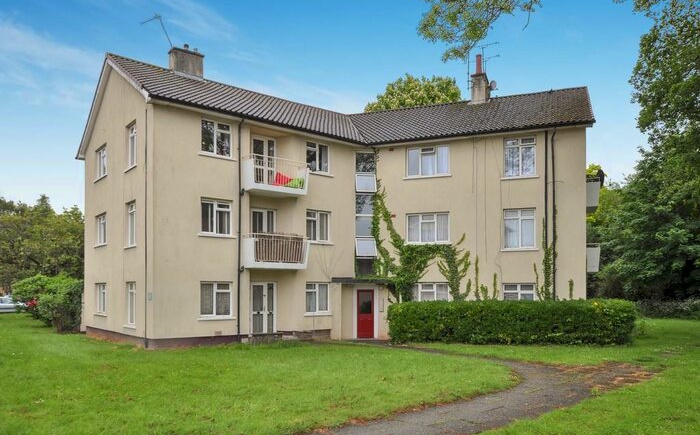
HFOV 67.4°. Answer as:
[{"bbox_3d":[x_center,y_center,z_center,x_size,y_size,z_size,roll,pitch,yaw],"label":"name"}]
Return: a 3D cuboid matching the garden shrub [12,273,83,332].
[{"bbox_3d":[-15.183,4.366,27.044,2.000,2.570,7.500,3,-5,-39],"label":"garden shrub"}]

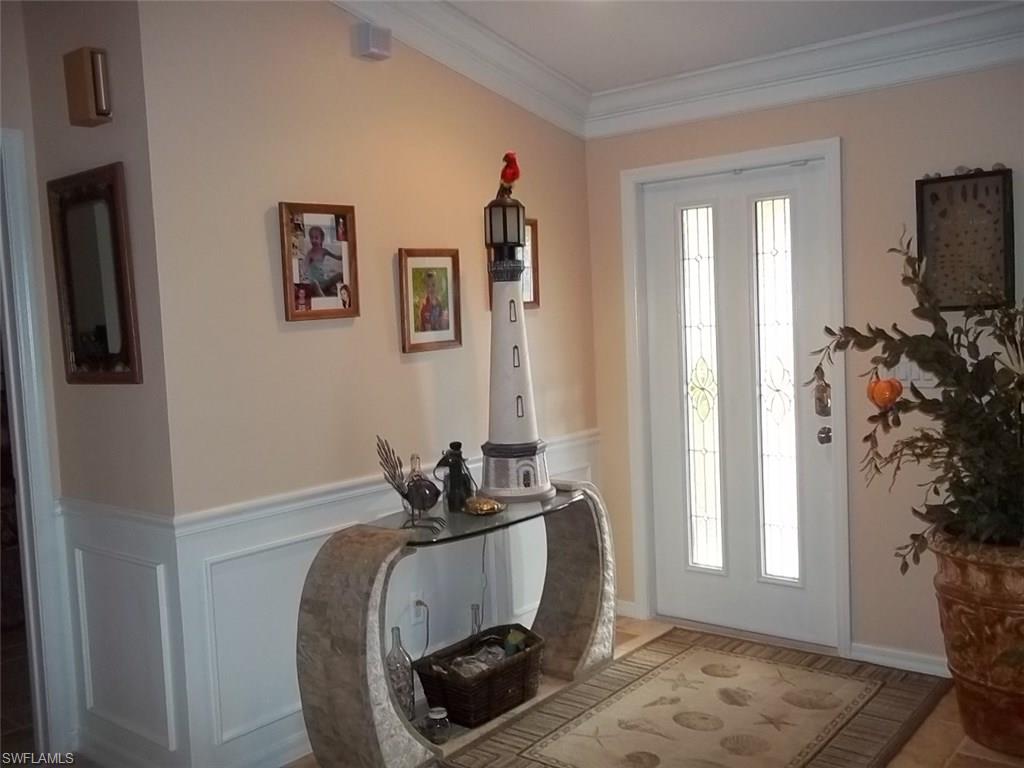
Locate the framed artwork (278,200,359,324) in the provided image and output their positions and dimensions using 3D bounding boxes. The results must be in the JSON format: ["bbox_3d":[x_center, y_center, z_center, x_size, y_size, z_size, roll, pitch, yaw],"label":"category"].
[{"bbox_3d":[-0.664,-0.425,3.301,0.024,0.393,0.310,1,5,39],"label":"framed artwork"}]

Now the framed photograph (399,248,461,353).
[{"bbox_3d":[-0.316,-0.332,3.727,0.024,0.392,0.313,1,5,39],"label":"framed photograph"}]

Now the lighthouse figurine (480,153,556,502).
[{"bbox_3d":[-0.007,-0.234,3.789,0.310,1.366,0.310,-3,4,0],"label":"lighthouse figurine"}]

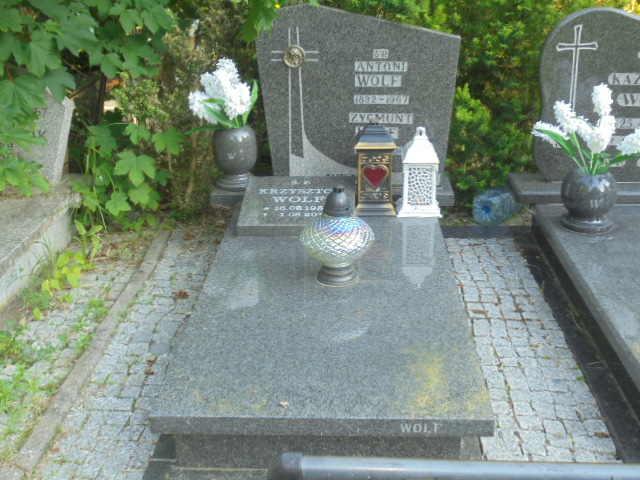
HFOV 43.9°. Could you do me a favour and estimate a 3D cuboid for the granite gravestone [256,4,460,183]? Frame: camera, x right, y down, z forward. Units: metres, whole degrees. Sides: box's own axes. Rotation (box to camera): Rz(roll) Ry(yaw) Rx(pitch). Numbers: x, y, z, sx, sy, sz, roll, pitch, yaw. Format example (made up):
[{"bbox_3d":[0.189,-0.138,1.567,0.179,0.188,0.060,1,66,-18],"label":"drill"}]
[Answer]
[{"bbox_3d":[0.161,-0.601,3.363,0.830,0.775,0.080,0,22,3],"label":"granite gravestone"}]

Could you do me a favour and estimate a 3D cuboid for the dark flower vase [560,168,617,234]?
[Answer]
[{"bbox_3d":[1.042,-0.167,3.106,0.213,0.230,0.213,0,22,3],"label":"dark flower vase"}]

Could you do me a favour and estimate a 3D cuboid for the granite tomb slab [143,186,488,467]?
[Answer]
[{"bbox_3d":[0.040,0.228,2.735,0.850,0.190,1.600,0,22,3],"label":"granite tomb slab"}]

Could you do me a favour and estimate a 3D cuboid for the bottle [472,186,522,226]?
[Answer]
[{"bbox_3d":[0.863,-0.176,3.824,0.150,0.150,0.310,13,26,30],"label":"bottle"}]

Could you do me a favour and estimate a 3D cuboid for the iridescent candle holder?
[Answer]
[{"bbox_3d":[0.061,-0.025,2.666,0.250,0.330,0.250,0,22,3],"label":"iridescent candle holder"}]

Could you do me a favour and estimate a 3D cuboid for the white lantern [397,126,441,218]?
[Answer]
[{"bbox_3d":[0.410,-0.285,3.259,0.170,0.356,0.160,0,22,3],"label":"white lantern"}]

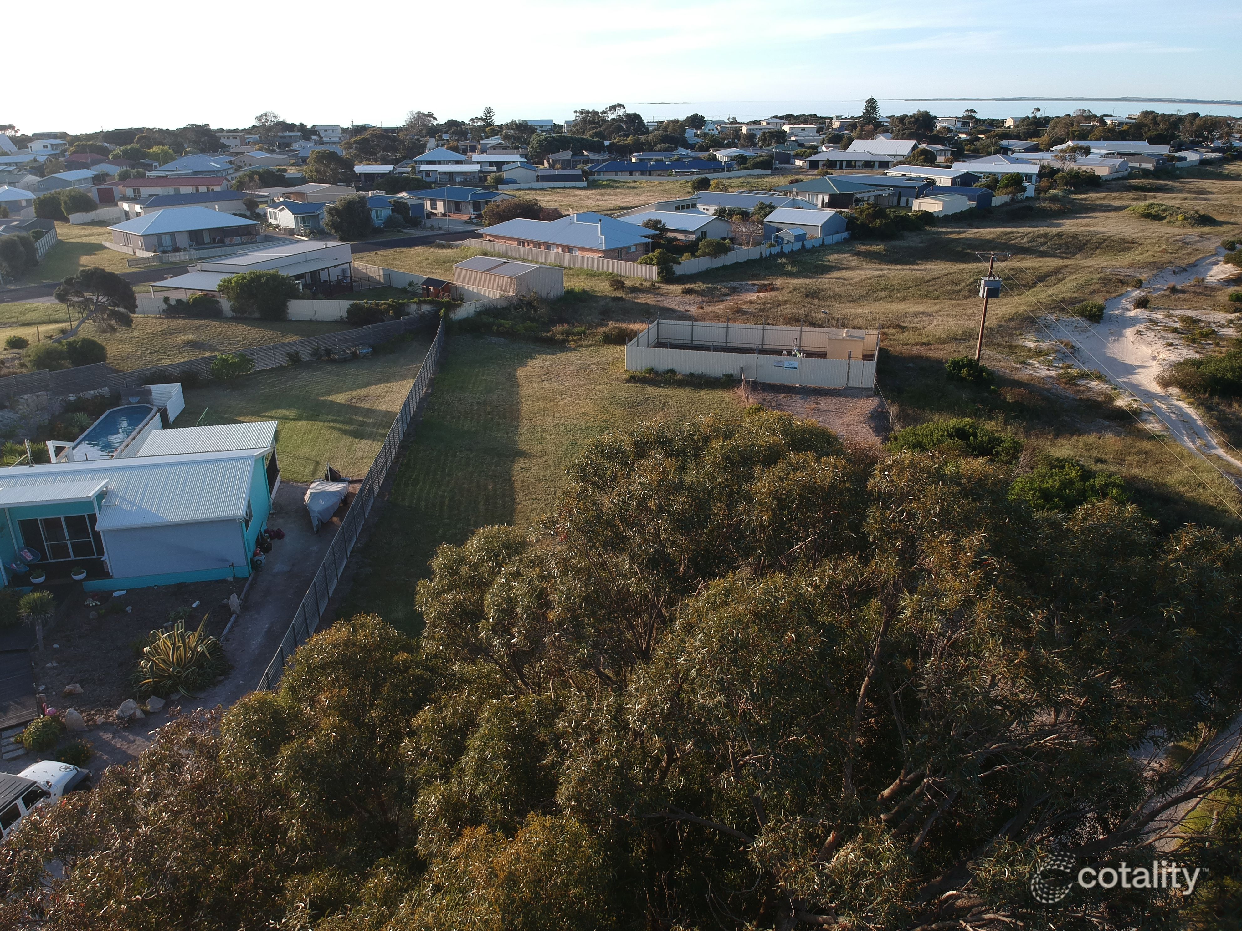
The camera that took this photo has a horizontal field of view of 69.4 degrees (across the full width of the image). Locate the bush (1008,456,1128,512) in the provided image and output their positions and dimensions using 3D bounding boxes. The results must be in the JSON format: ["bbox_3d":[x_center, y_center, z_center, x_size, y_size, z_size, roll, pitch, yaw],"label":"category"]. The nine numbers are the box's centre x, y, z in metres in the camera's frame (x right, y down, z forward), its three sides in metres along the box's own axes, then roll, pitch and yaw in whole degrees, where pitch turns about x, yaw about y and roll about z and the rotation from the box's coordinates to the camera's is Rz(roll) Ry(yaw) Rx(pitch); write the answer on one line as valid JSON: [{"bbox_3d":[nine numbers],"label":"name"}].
[{"bbox_3d":[22.153,0.664,44.337,5.306,2.077,3.980,11,25,26],"label":"bush"}]

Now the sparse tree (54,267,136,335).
[{"bbox_3d":[-44.046,-13.688,75.084,6.300,6.100,5.200,-13,25,-28],"label":"sparse tree"}]

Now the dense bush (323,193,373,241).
[{"bbox_3d":[-40.382,-36.791,132.937,7.023,6.787,7.023,-7,23,-15],"label":"dense bush"}]

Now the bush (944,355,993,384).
[{"bbox_3d":[24.712,-7.021,63.703,3.299,1.672,2.804,8,24,20],"label":"bush"}]

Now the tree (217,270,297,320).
[{"bbox_3d":[-33.000,-15.412,81.364,6.667,4.377,5.334,-9,24,-20],"label":"tree"}]

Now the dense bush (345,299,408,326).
[{"bbox_3d":[-21.740,-13.608,79.832,5.427,2.194,3.256,-6,23,-14],"label":"dense bush"}]

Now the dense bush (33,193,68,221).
[{"bbox_3d":[-100.018,-45.331,157.280,5.033,4.904,5.033,-13,26,-29],"label":"dense bush"}]

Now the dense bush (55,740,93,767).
[{"bbox_3d":[-16.789,8.846,27.549,1.016,0.537,0.914,-17,27,-34],"label":"dense bush"}]

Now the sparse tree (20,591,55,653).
[{"bbox_3d":[-21.346,5.740,32.973,1.350,2.480,1.350,-16,27,-34],"label":"sparse tree"}]

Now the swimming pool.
[{"bbox_3d":[-31.163,-1.557,55.212,3.076,1.200,10.300,-5,23,-11],"label":"swimming pool"}]

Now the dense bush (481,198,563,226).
[{"bbox_3d":[-16.647,-42.769,151.157,13.807,4.537,8.284,-3,22,-5],"label":"dense bush"}]

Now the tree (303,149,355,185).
[{"bbox_3d":[-74.236,-75.721,228.155,12.384,9.129,11.146,-7,23,-16],"label":"tree"}]

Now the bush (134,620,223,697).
[{"bbox_3d":[-15.192,6.735,30.958,2.806,2.000,2.806,-13,25,-28],"label":"bush"}]

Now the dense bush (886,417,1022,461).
[{"bbox_3d":[18.980,-1.794,51.188,7.343,1.495,4.773,8,24,20],"label":"dense bush"}]

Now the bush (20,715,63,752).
[{"bbox_3d":[-18.083,8.237,27.930,1.140,0.873,1.026,-17,27,-35],"label":"bush"}]

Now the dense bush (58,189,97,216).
[{"bbox_3d":[-94.788,-45.569,156.937,5.524,5.544,5.524,-13,25,-28],"label":"dense bush"}]

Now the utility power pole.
[{"bbox_3d":[26.532,-11.396,65.500,2.400,8.300,1.000,4,23,10],"label":"utility power pole"}]

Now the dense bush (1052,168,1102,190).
[{"bbox_3d":[108.316,-68.025,213.157,10.531,4.970,7.372,10,24,24],"label":"dense bush"}]

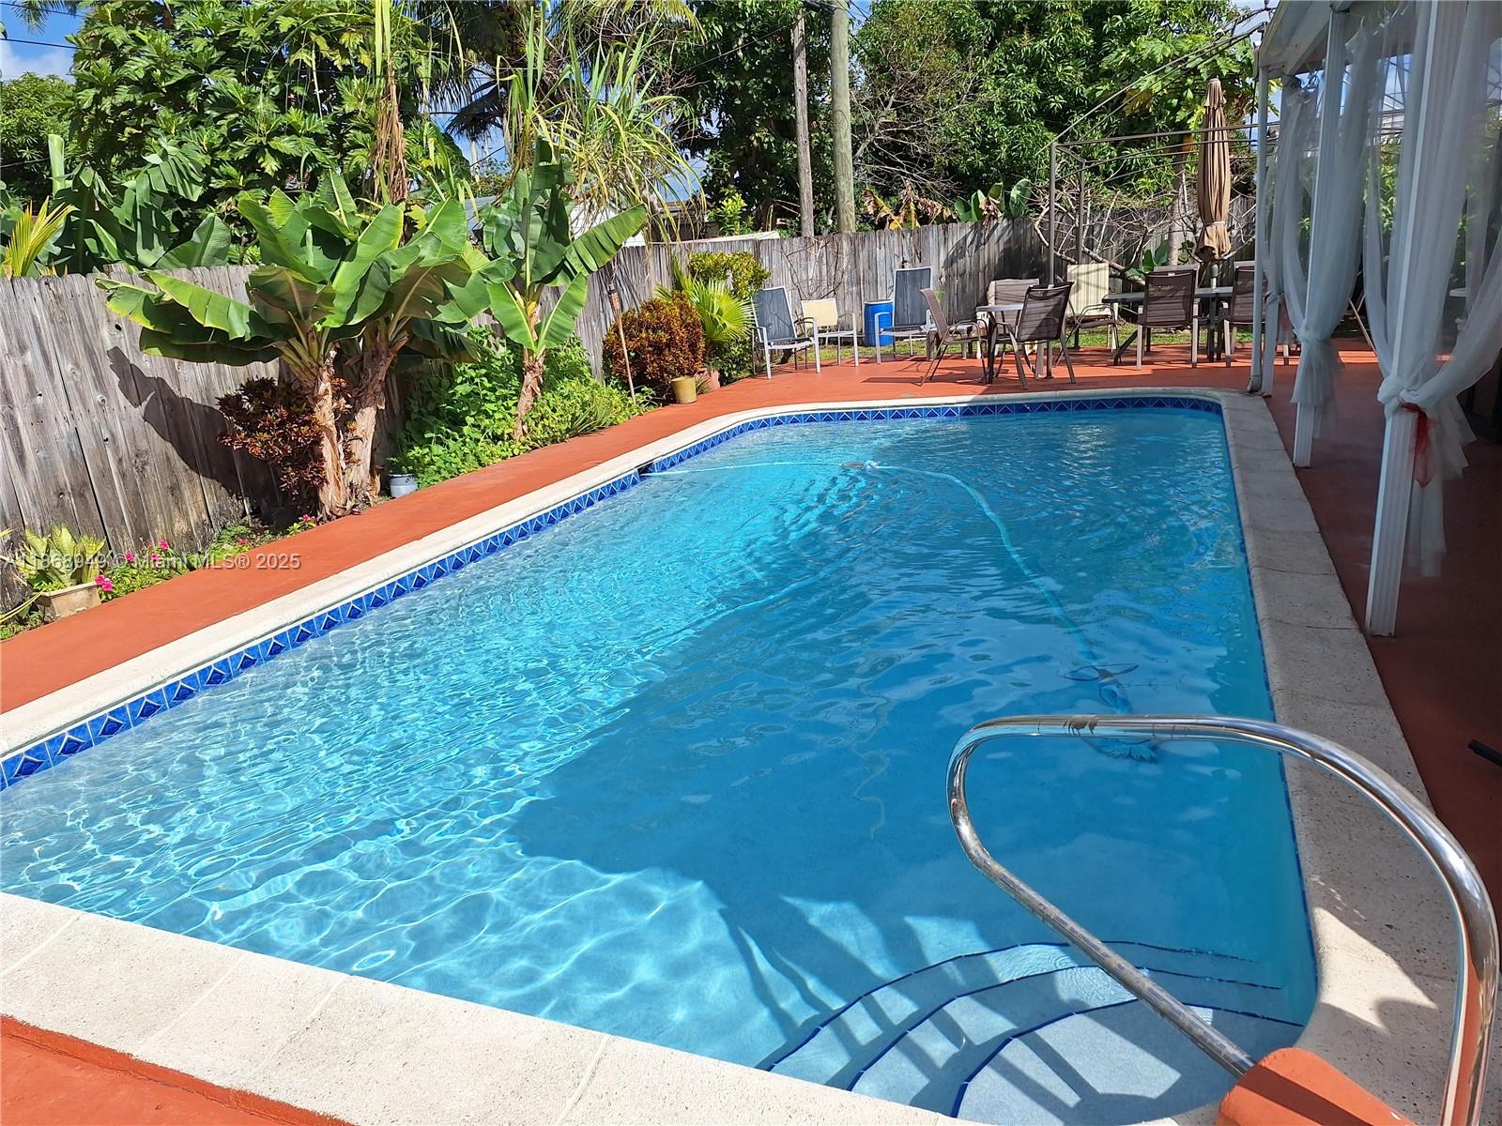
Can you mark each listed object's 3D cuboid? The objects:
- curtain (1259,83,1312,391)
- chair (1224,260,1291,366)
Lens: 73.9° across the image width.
[{"bbox_3d":[3.777,-2.241,7.039,0.350,2.100,0.330,2,18,23],"label":"curtain"},{"bbox_3d":[4.606,-2.291,9.052,0.580,0.920,0.700,4,19,30],"label":"chair"}]

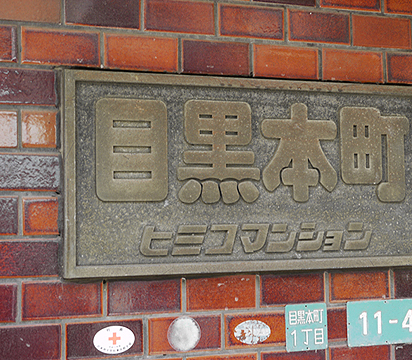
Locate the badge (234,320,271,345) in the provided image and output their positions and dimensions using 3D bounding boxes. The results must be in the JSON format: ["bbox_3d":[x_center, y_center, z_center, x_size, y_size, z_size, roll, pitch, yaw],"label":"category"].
[{"bbox_3d":[0.060,0.195,0.886,0.051,0.032,0.004,0,-4,-18],"label":"badge"}]

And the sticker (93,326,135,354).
[{"bbox_3d":[-0.110,0.192,0.831,0.051,0.034,0.004,0,-4,-18],"label":"sticker"}]

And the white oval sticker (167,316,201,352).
[{"bbox_3d":[-0.026,0.190,0.857,0.044,0.044,0.006,0,-4,-18],"label":"white oval sticker"}]

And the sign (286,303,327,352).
[{"bbox_3d":[0.134,0.193,0.909,0.059,0.060,0.007,0,-4,-18],"label":"sign"}]

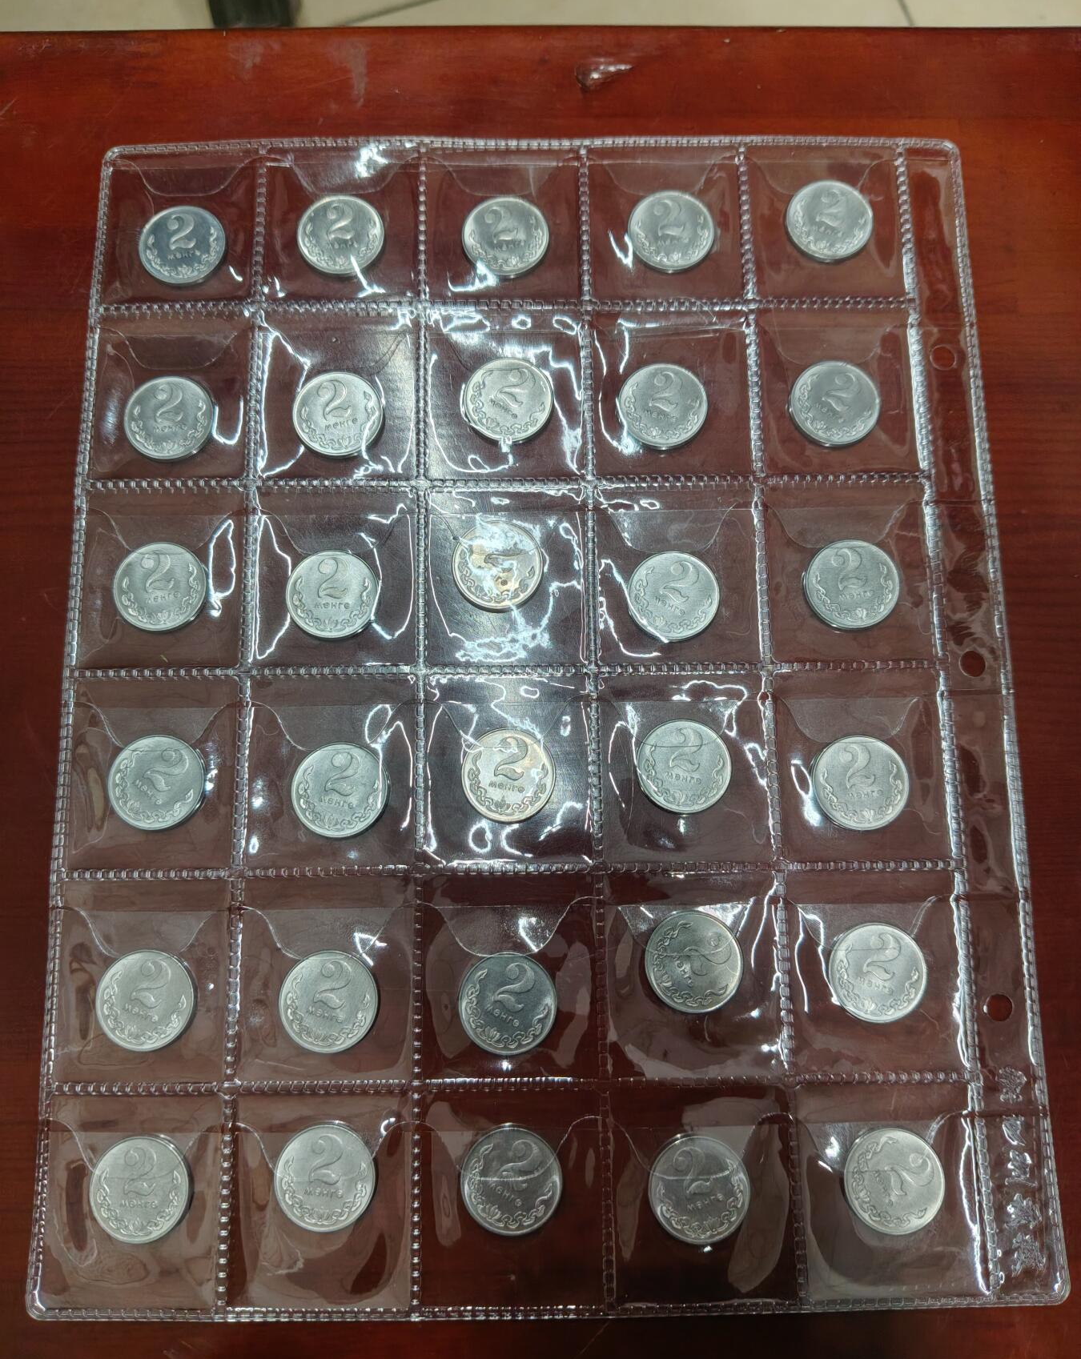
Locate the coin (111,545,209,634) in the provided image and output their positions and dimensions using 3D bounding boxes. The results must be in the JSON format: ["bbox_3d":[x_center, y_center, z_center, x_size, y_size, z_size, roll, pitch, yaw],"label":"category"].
[{"bbox_3d":[-0.081,-0.019,0.230,0.020,0.001,0.020,-1,80,0],"label":"coin"}]

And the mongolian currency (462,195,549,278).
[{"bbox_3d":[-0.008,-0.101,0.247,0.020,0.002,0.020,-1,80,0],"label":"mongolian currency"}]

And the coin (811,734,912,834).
[{"bbox_3d":[0.066,0.021,0.223,0.020,0.001,0.020,-1,80,0],"label":"coin"}]

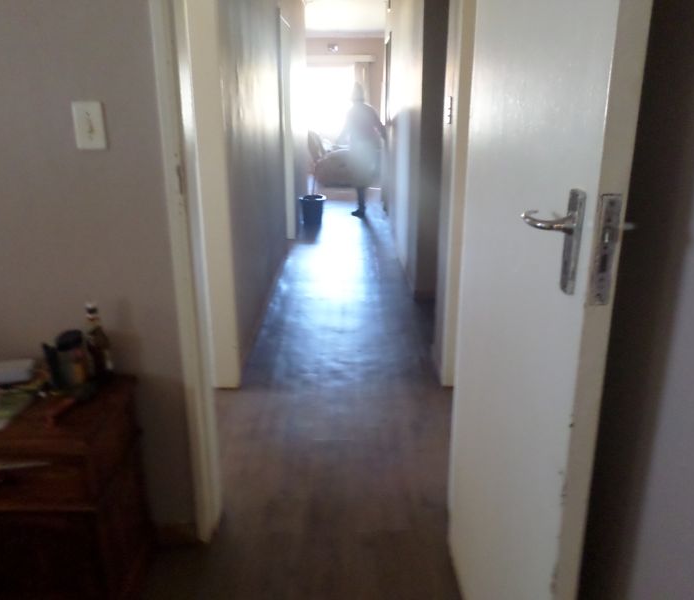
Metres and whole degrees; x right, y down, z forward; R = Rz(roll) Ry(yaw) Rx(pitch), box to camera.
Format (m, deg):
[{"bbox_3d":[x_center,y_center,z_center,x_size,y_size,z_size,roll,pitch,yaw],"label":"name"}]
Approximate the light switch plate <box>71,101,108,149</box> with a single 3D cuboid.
[{"bbox_3d":[-0.614,-0.415,1.375,0.068,0.108,0.012,-1,17,-1],"label":"light switch plate"}]

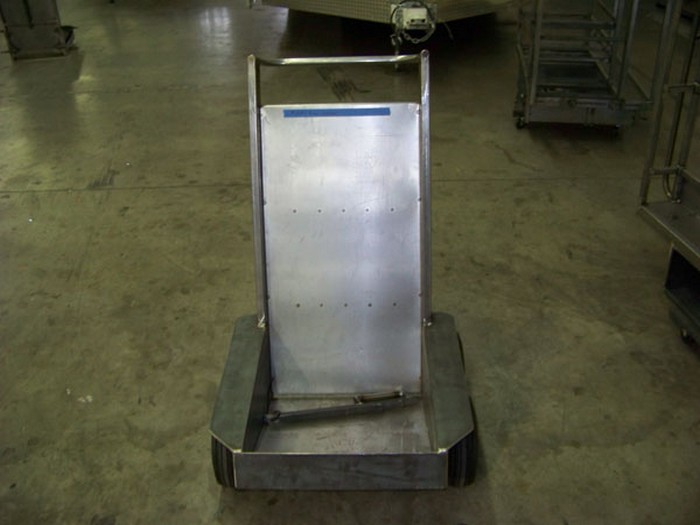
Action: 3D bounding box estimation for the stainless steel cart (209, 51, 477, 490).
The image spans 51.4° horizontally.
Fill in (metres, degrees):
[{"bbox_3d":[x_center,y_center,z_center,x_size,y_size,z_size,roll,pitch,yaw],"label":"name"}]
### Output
[{"bbox_3d":[-0.024,0.021,2.039,0.708,1.044,0.756,0,26,2],"label":"stainless steel cart"}]

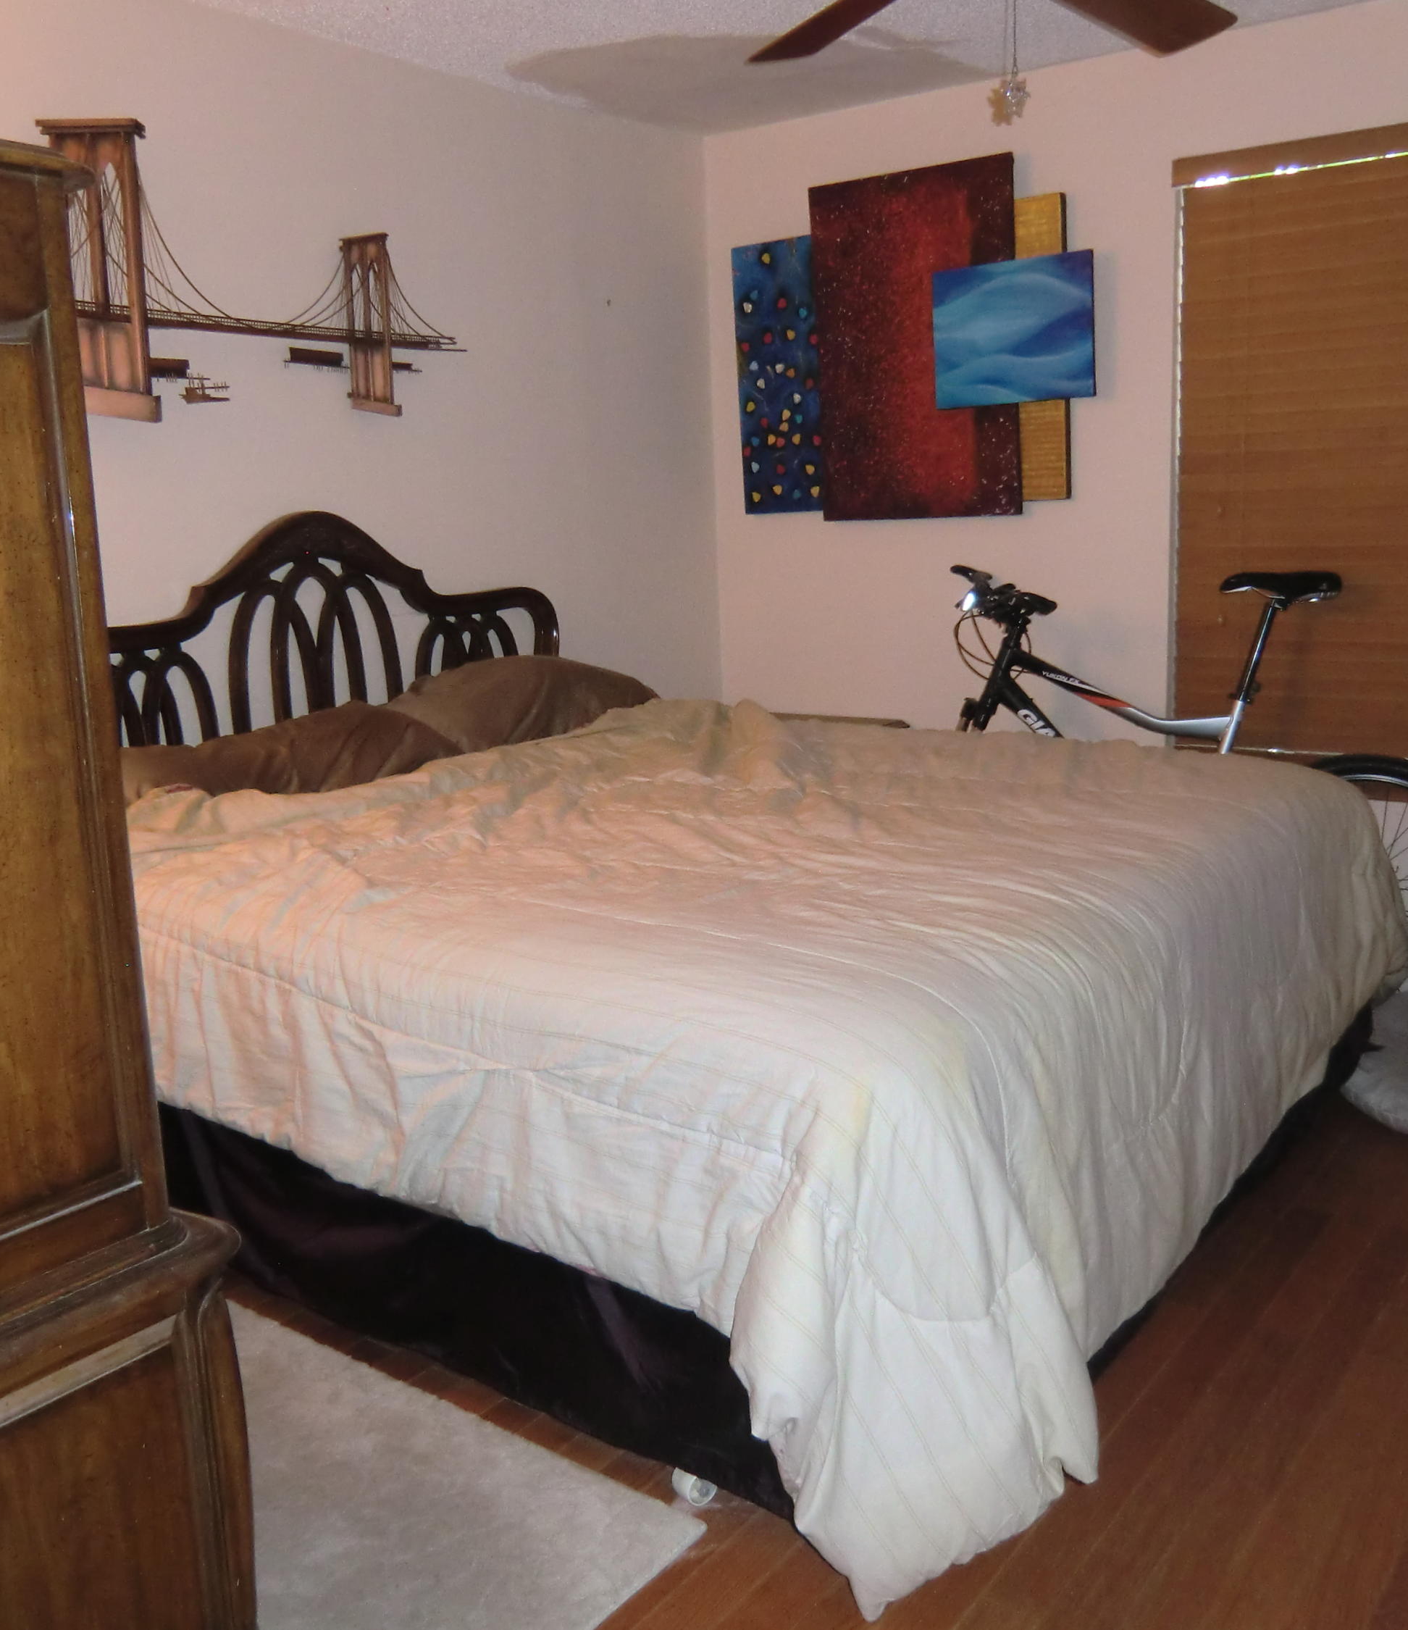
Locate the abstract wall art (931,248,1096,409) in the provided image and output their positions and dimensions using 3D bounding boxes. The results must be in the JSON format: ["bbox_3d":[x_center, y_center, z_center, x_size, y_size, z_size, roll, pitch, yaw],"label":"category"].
[{"bbox_3d":[0.822,-1.281,4.008,0.462,0.360,0.030,7,15,37],"label":"abstract wall art"}]

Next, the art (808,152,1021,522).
[{"bbox_3d":[0.587,-1.308,4.220,0.643,0.935,0.035,7,15,37],"label":"art"}]

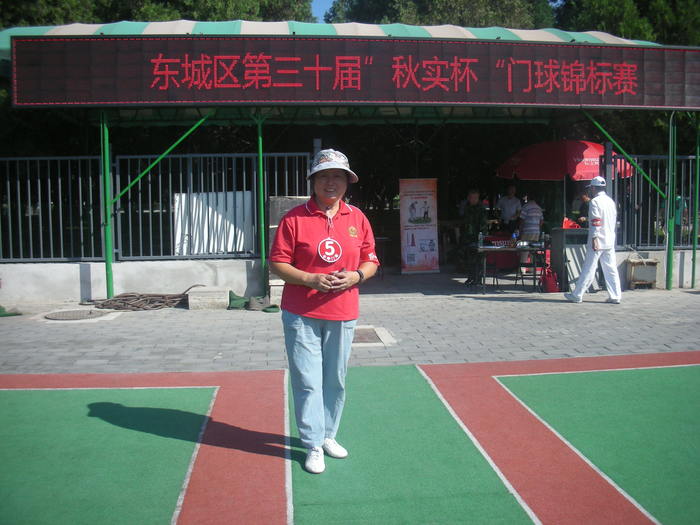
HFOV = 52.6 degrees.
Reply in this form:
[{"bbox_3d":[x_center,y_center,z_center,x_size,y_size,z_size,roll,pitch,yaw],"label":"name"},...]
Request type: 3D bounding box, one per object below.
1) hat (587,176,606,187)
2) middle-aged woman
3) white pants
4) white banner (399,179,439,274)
[{"bbox_3d":[3.143,-1.033,9.025,0.260,0.130,0.190,3,7,34],"label":"hat"},{"bbox_3d":[-0.147,0.245,3.709,0.540,1.635,0.420,-1,6,-6],"label":"middle-aged woman"},{"bbox_3d":[3.198,0.097,9.145,0.600,0.820,0.380,3,7,30],"label":"white pants"},{"bbox_3d":[1.198,-0.626,12.200,0.655,1.630,0.140,-3,6,-12],"label":"white banner"}]

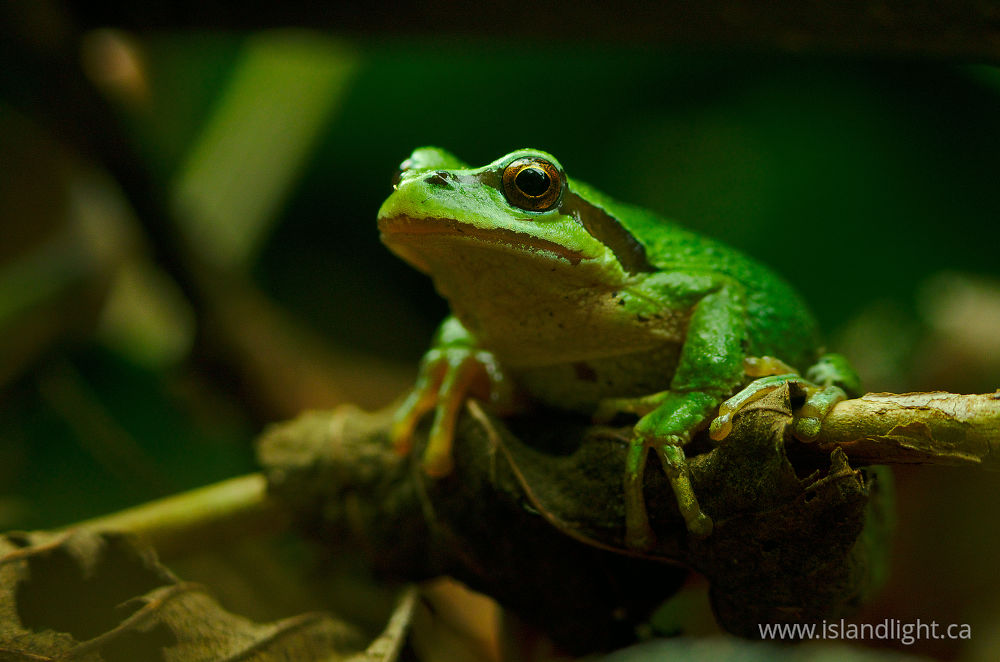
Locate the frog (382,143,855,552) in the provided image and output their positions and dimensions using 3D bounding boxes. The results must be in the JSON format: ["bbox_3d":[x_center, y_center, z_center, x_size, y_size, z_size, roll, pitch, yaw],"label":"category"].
[{"bbox_3d":[0.008,0.001,0.550,0.040,0.026,0.027,-5,8,-43],"label":"frog"}]

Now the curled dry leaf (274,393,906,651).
[{"bbox_3d":[0.005,0.012,0.552,0.043,0.018,0.018,3,7,28],"label":"curled dry leaf"}]

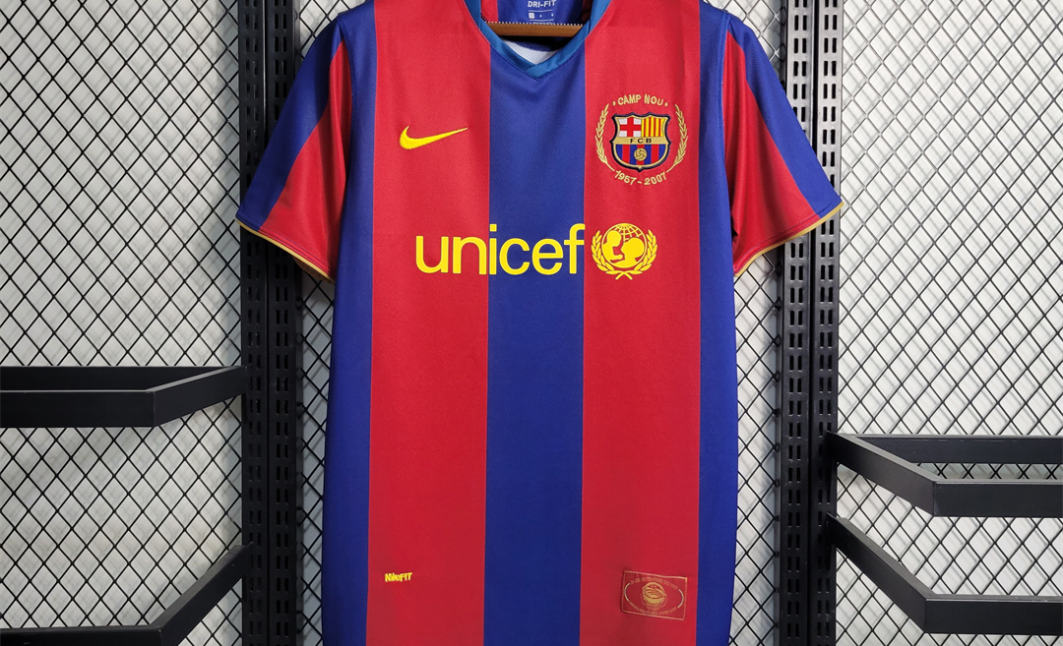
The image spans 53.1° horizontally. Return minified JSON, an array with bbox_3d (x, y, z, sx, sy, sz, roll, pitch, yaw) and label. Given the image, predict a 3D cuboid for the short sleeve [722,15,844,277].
[{"bbox_3d":[0.263,-0.185,1.110,0.125,0.268,0.080,0,2,0],"label":"short sleeve"}]

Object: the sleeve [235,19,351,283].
[{"bbox_3d":[-0.249,-0.180,1.110,0.122,0.269,0.080,0,2,0],"label":"sleeve"}]

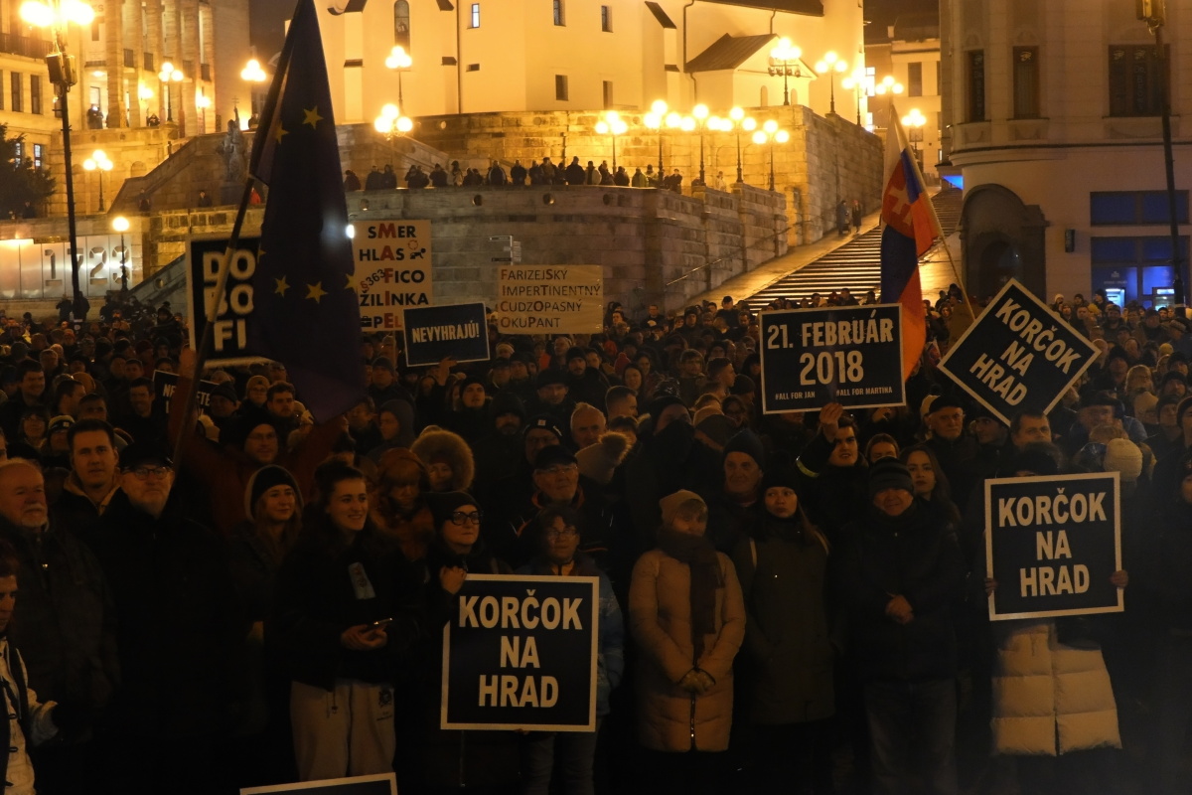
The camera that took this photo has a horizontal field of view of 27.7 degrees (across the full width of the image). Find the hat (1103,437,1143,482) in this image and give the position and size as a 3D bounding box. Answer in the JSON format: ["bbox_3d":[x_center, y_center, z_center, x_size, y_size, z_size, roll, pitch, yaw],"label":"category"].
[{"bbox_3d":[2.595,0.308,11.900,0.195,0.220,0.220,-2,3,-27],"label":"hat"}]

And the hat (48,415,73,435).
[{"bbox_3d":[-3.494,0.185,15.800,0.190,0.135,0.220,-3,3,-30],"label":"hat"}]

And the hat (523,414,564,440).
[{"bbox_3d":[-0.262,0.144,11.900,0.195,0.140,0.220,-1,3,-2],"label":"hat"}]

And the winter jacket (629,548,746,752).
[{"bbox_3d":[0.412,1.141,10.950,0.525,0.920,0.340,-1,3,-7],"label":"winter jacket"}]

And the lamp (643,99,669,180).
[{"bbox_3d":[2.269,-8.733,83.000,1.200,3.000,0.800,-1,2,0],"label":"lamp"}]

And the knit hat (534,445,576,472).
[{"bbox_3d":[-0.177,0.259,10.400,0.190,0.125,0.250,-2,3,-21],"label":"knit hat"}]

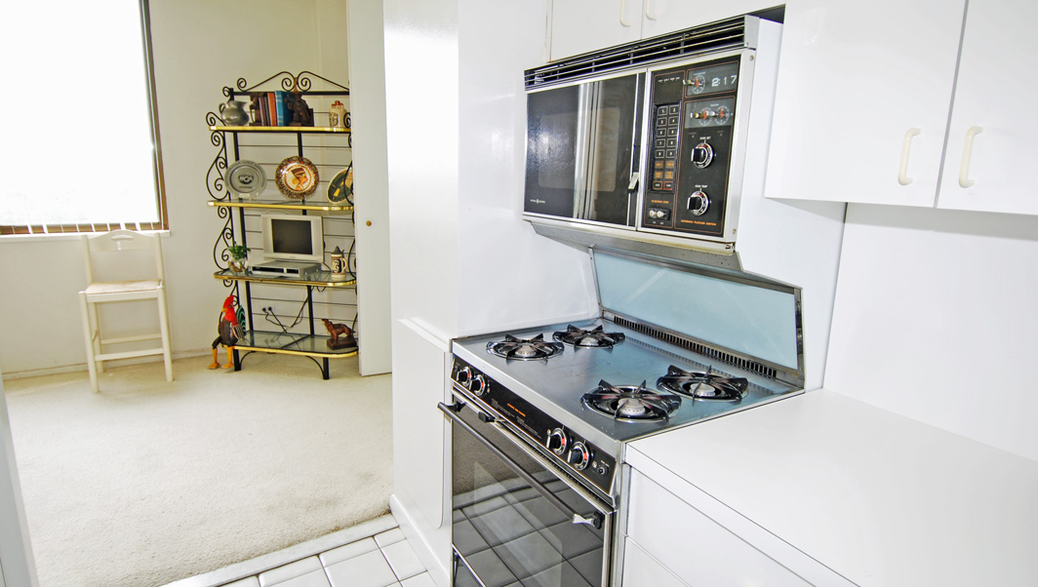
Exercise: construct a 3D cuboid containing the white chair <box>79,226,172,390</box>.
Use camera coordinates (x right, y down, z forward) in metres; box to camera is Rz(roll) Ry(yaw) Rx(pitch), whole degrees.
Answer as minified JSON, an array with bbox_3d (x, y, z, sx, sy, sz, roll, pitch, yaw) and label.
[{"bbox_3d":[-2.613,0.084,3.660,0.445,0.975,0.470,-5,14,-29],"label":"white chair"}]

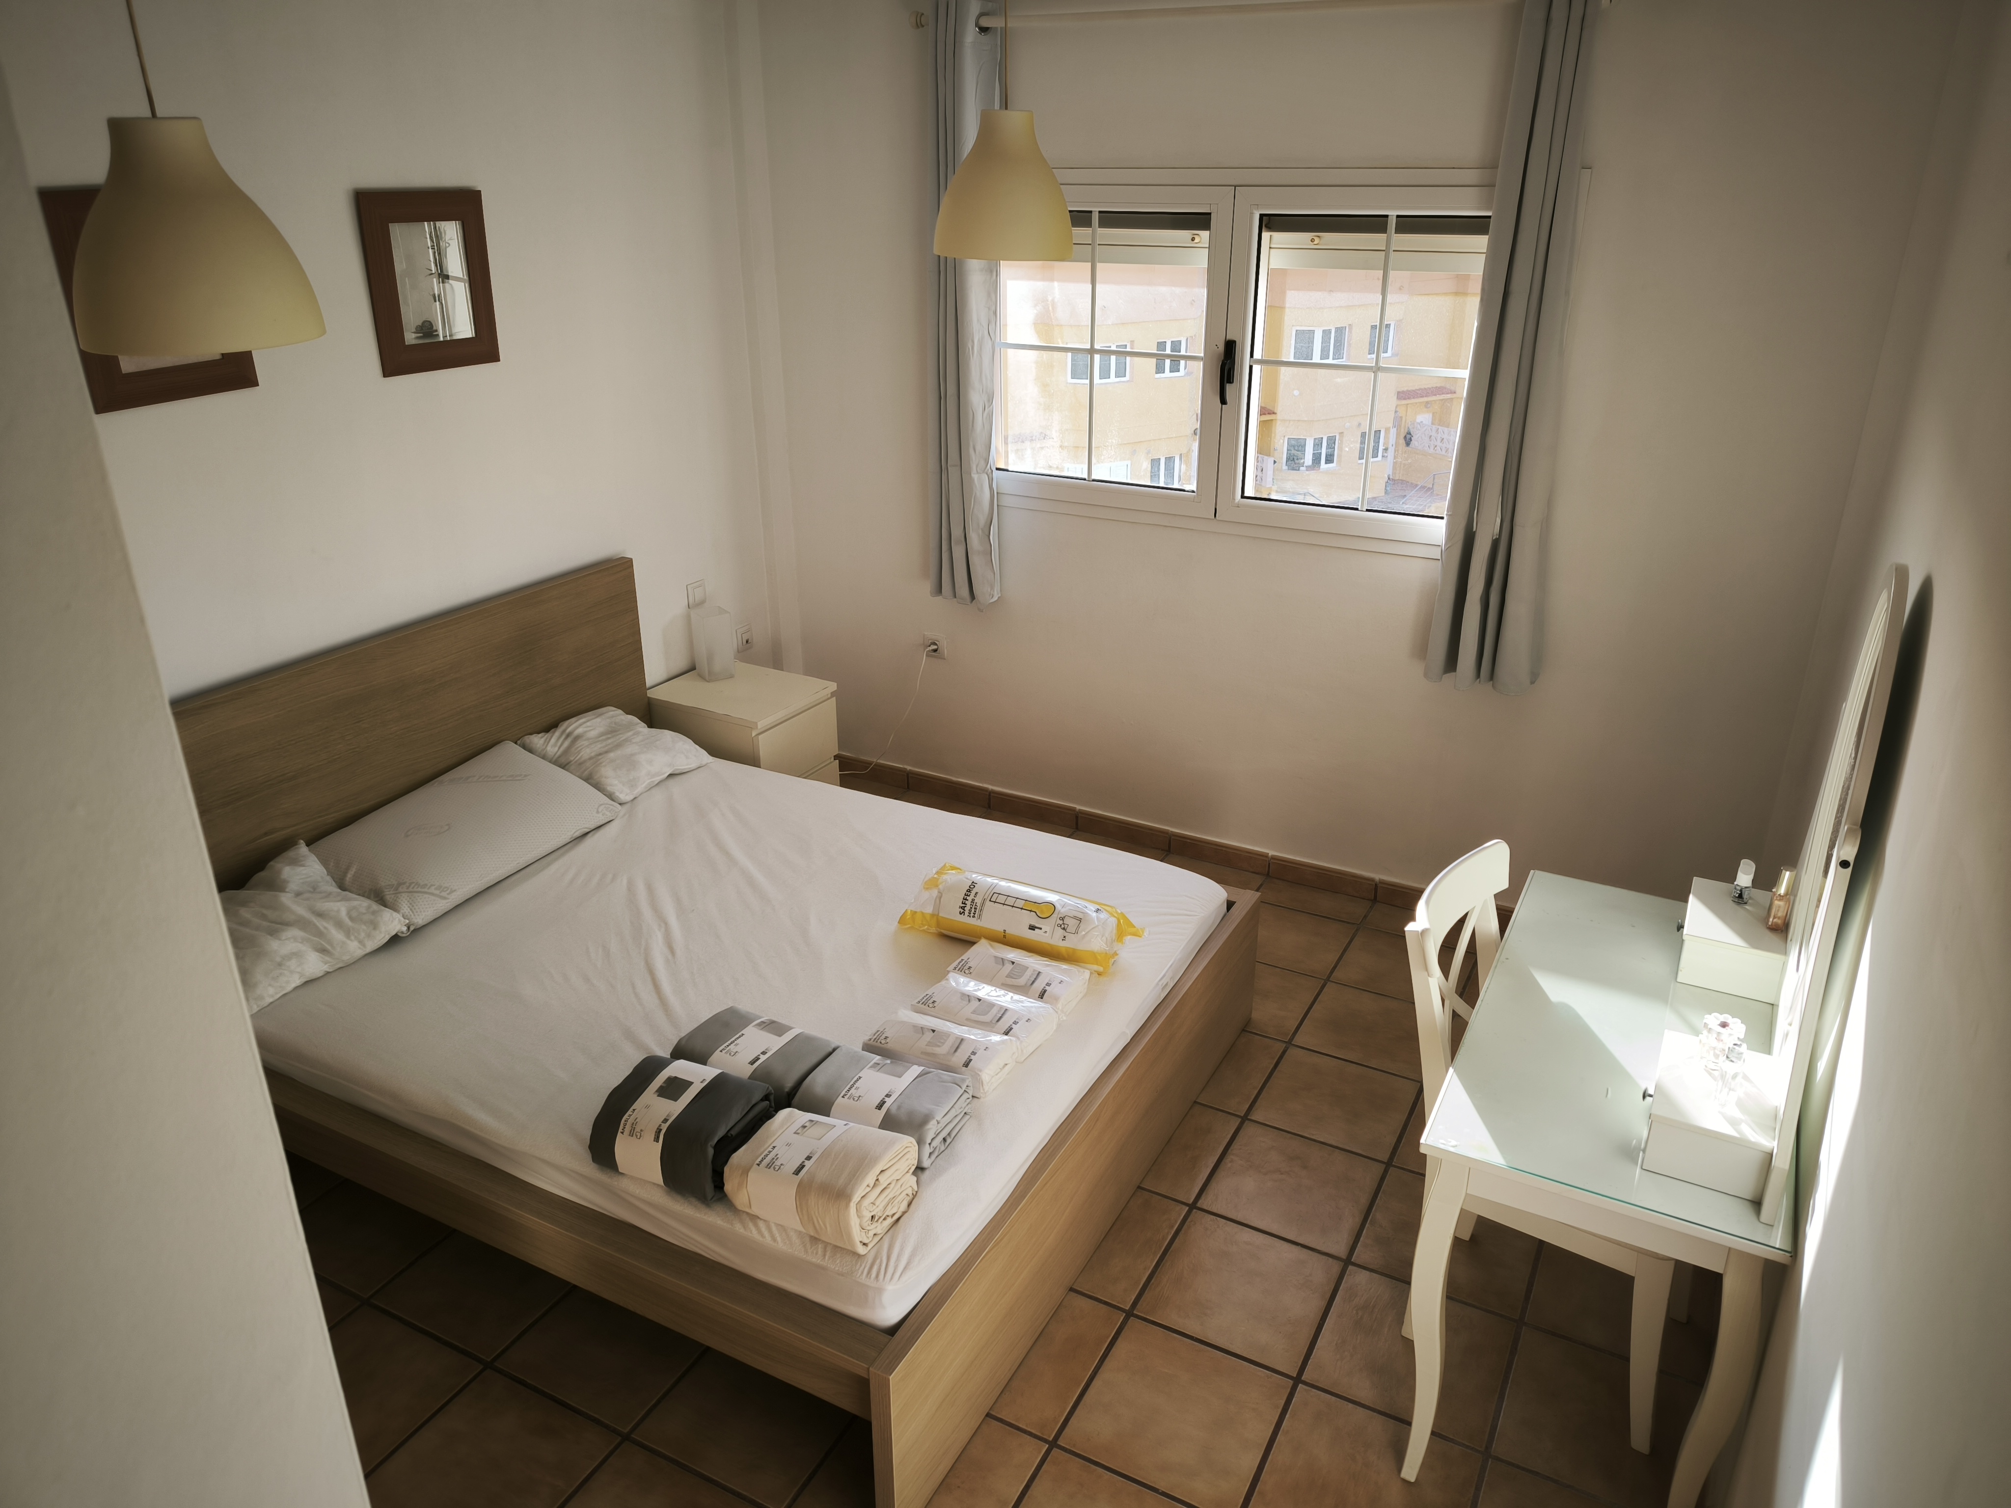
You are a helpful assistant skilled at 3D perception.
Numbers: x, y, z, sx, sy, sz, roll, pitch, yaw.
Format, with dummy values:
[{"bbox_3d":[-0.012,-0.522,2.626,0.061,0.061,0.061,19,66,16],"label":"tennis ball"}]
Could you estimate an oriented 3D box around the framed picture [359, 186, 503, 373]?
[{"bbox_3d":[-1.424,-1.173,3.471,0.025,0.420,0.372,12,26,26],"label":"framed picture"}]

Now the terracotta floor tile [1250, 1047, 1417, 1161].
[{"bbox_3d":[0.802,0.851,3.380,0.333,0.015,0.333,12,26,26],"label":"terracotta floor tile"}]

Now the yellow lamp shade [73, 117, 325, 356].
[{"bbox_3d":[-1.014,-0.643,1.720,0.280,0.262,0.280,12,26,26],"label":"yellow lamp shade"}]

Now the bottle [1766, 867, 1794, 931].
[{"bbox_3d":[1.385,0.259,2.486,0.028,0.113,0.028,12,26,26],"label":"bottle"}]

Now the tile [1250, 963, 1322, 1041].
[{"bbox_3d":[0.662,0.668,3.807,0.333,0.015,0.333,12,26,26],"label":"tile"}]

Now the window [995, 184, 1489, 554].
[{"bbox_3d":[0.627,-1.108,3.954,1.720,0.960,0.080,12,26,26],"label":"window"}]

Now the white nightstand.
[{"bbox_3d":[-0.844,0.047,4.547,0.480,0.550,0.400,12,26,26],"label":"white nightstand"}]

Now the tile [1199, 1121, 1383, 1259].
[{"bbox_3d":[0.640,0.970,3.103,0.333,0.015,0.333,12,26,26],"label":"tile"}]

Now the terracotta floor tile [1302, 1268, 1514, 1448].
[{"bbox_3d":[0.780,1.153,2.677,0.333,0.015,0.333,12,26,26],"label":"terracotta floor tile"}]

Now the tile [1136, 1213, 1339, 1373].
[{"bbox_3d":[0.478,1.089,2.826,0.333,0.015,0.333,12,26,26],"label":"tile"}]

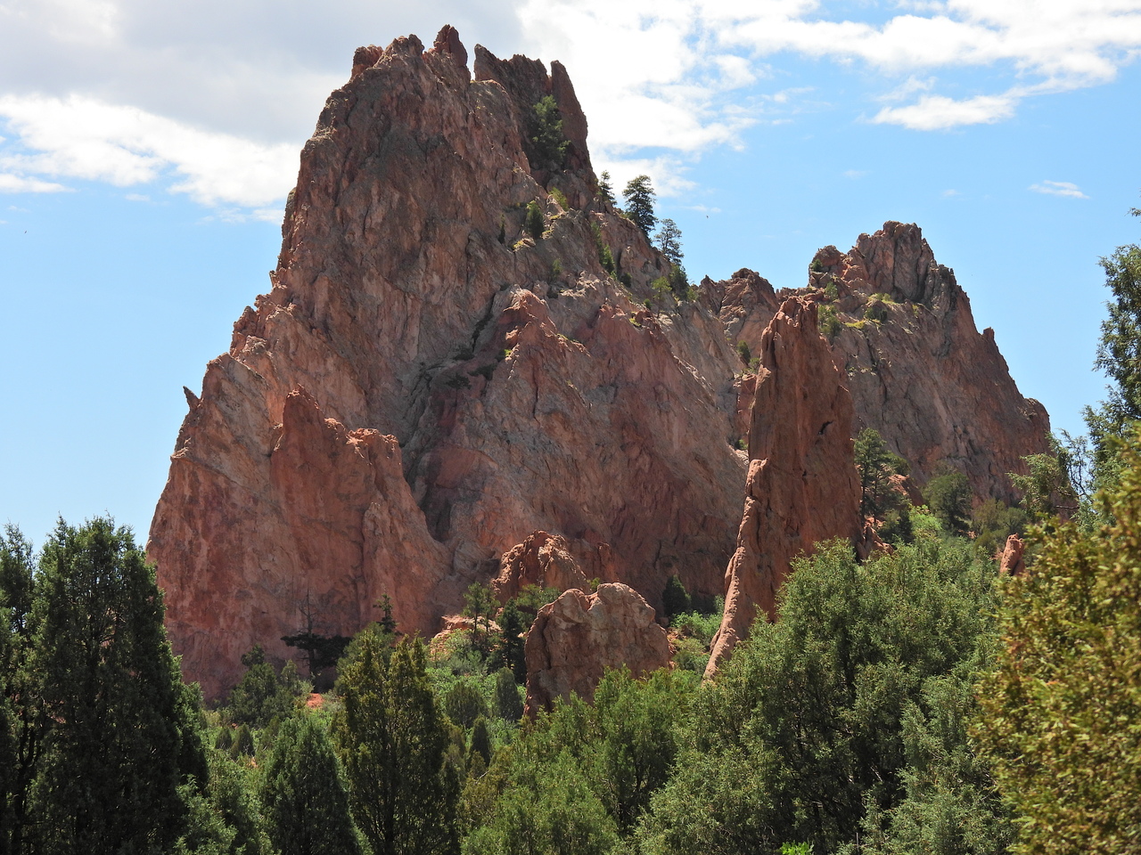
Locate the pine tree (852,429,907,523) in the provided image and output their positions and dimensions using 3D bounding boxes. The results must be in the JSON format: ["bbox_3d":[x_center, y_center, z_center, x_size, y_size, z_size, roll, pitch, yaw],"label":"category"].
[{"bbox_3d":[31.510,5.000,350.000,5.590,9.920,5.310,0,-5,0],"label":"pine tree"}]

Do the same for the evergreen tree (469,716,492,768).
[{"bbox_3d":[-7.150,25.070,275.000,1.770,4.320,1.680,0,-5,0],"label":"evergreen tree"}]

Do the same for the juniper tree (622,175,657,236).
[{"bbox_3d":[7.780,-24.640,385.000,3.970,6.940,3.770,0,-5,0],"label":"juniper tree"}]

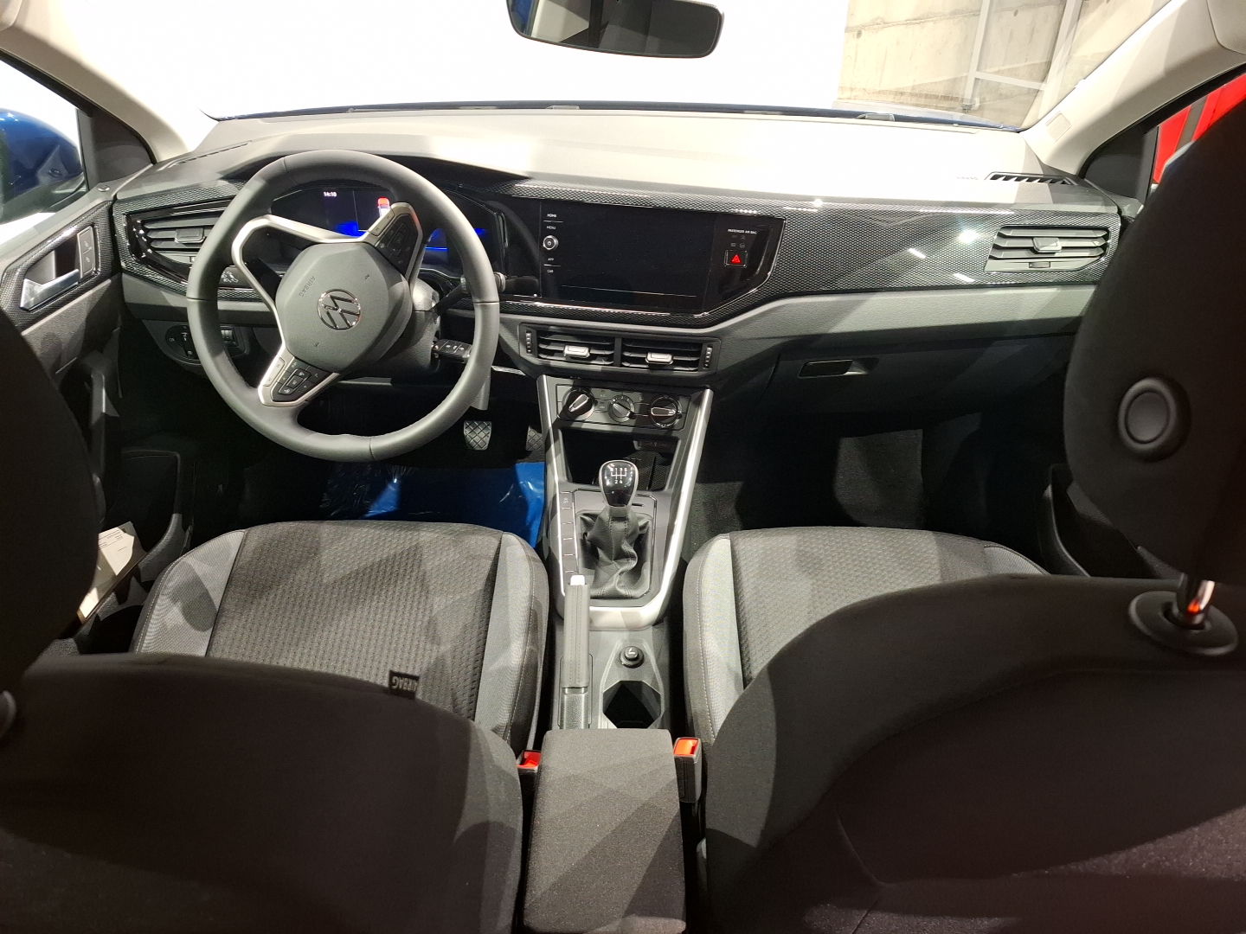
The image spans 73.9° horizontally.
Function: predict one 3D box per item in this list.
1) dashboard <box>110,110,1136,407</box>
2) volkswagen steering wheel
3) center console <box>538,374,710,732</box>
[{"bbox_3d":[-0.004,-0.361,1.335,1.390,0.350,0.570,0,35,0],"label":"dashboard"},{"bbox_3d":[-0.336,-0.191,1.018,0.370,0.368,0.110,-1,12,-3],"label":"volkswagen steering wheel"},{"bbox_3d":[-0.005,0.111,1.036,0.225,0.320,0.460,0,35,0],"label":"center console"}]

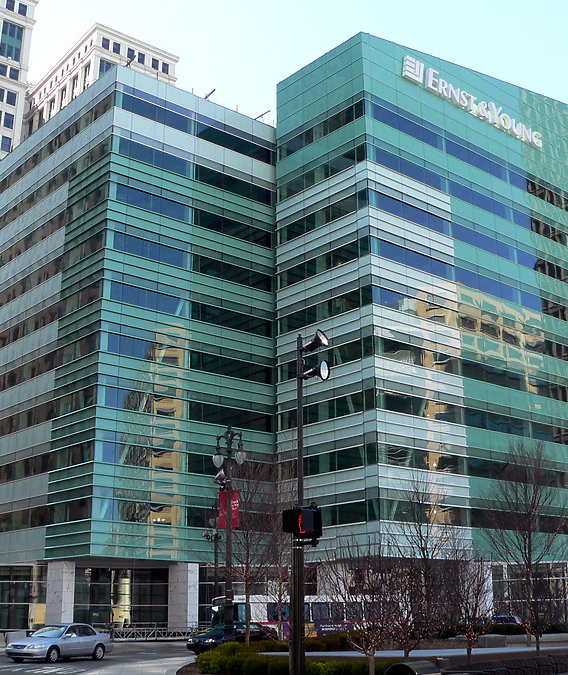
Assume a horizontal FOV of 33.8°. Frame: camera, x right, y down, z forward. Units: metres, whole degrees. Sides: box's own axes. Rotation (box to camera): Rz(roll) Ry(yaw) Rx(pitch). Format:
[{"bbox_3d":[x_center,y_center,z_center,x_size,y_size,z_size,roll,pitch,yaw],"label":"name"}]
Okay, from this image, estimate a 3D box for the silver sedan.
[{"bbox_3d":[-8.549,11.687,35.971,1.790,1.445,4.800,-9,-19,25],"label":"silver sedan"}]

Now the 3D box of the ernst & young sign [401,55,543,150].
[{"bbox_3d":[18.224,-21.872,87.317,20.679,2.450,0.400,14,-22,-38],"label":"ernst & young sign"}]

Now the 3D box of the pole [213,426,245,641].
[{"bbox_3d":[-2.468,8.749,41.691,1.600,9.816,0.620,-12,-21,34],"label":"pole"}]

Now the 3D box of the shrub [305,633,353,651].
[{"bbox_3d":[1.583,10.812,33.288,1.750,0.660,1.100,1,-17,-5],"label":"shrub"}]

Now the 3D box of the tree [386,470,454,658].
[{"bbox_3d":[5.417,9.064,37.613,2.800,7.112,2.800,-3,-17,8],"label":"tree"}]

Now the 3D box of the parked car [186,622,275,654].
[{"bbox_3d":[-2.630,15.050,46.878,1.870,1.520,4.800,-12,-21,34],"label":"parked car"}]

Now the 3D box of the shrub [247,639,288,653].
[{"bbox_3d":[-0.678,12.655,38.476,1.850,0.538,1.100,0,-17,0],"label":"shrub"}]

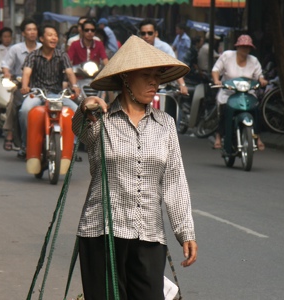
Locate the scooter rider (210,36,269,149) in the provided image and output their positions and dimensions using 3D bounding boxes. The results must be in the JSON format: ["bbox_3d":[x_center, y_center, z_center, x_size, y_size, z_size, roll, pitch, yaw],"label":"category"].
[{"bbox_3d":[1.145,-0.687,27.100,0.630,1.360,0.800,0,3,-7],"label":"scooter rider"}]

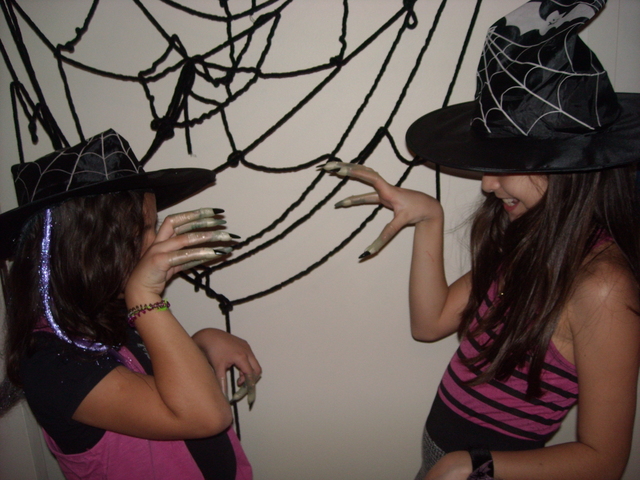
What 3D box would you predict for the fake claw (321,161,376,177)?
[{"bbox_3d":[0.041,-0.107,0.970,0.085,0.022,0.020,6,7,6],"label":"fake claw"}]

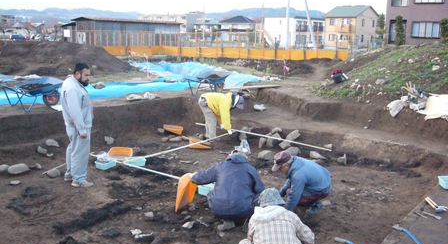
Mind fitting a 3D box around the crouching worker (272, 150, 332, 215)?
[{"bbox_3d":[0.989,0.704,5.672,0.740,0.760,0.520,-3,11,-22],"label":"crouching worker"}]

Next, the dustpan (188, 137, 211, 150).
[{"bbox_3d":[-0.444,0.380,8.459,0.420,0.150,0.360,2,13,5],"label":"dustpan"}]

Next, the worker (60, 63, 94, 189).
[{"bbox_3d":[-2.035,0.050,6.285,0.440,1.720,0.540,2,10,3],"label":"worker"}]

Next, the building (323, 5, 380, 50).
[{"bbox_3d":[24.684,-18.056,86.594,6.700,7.700,8.600,11,14,43],"label":"building"}]

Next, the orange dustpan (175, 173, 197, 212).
[{"bbox_3d":[-0.417,0.874,5.587,0.135,0.430,0.345,15,16,25],"label":"orange dustpan"}]

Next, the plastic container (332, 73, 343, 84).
[{"bbox_3d":[3.664,-1.395,14.600,0.280,0.300,0.260,-9,11,13],"label":"plastic container"}]

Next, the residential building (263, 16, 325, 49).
[{"bbox_3d":[14.301,-18.361,93.861,7.400,6.300,13.500,10,15,35],"label":"residential building"}]

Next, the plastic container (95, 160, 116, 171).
[{"bbox_3d":[-1.884,0.673,7.247,0.250,0.085,0.320,8,15,31],"label":"plastic container"}]

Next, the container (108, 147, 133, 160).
[{"bbox_3d":[-1.797,0.562,7.881,0.420,0.145,0.380,0,11,-7],"label":"container"}]

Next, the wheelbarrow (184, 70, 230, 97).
[{"bbox_3d":[-0.430,-0.960,11.489,0.640,0.640,1.270,10,16,37],"label":"wheelbarrow"}]

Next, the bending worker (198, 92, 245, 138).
[{"bbox_3d":[-0.044,-0.107,9.316,0.920,0.990,0.520,1,10,0],"label":"bending worker"}]

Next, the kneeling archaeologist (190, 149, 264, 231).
[{"bbox_3d":[0.048,0.741,5.249,0.800,0.870,0.740,2,13,8],"label":"kneeling archaeologist"}]

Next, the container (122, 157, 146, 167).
[{"bbox_3d":[-1.432,0.656,7.344,0.340,0.085,0.240,0,13,-2],"label":"container"}]

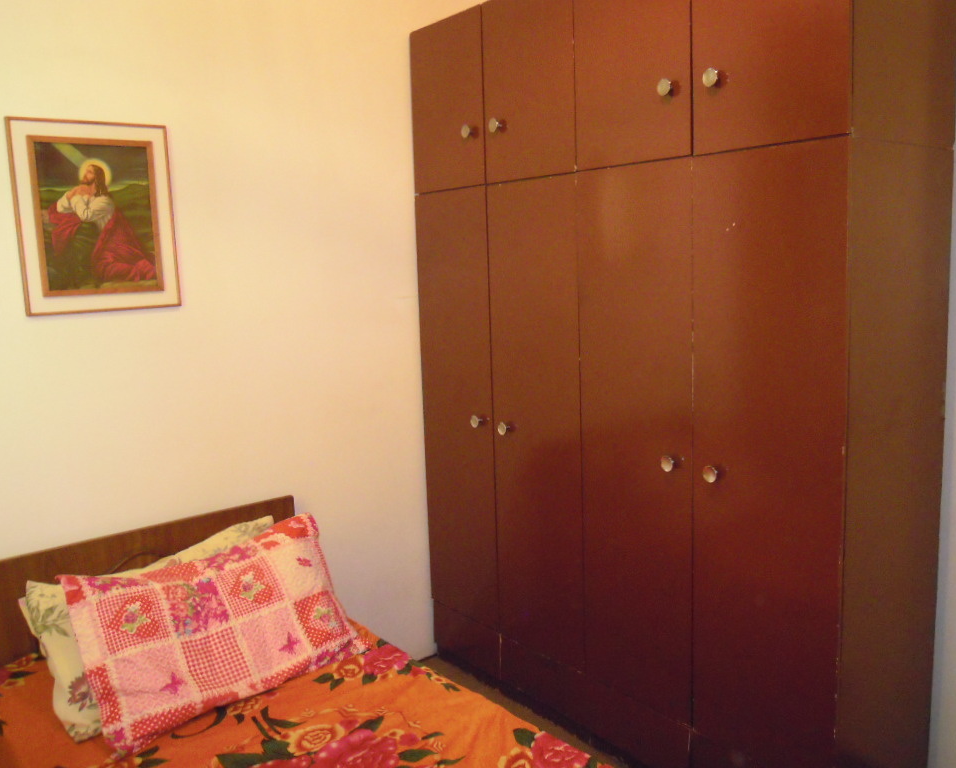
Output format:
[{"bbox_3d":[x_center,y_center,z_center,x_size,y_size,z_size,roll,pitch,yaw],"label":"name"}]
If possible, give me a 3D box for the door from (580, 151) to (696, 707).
[{"bbox_3d":[0.484,0.186,2.564,0.025,1.681,0.445,-9,11,-38],"label":"door"}]

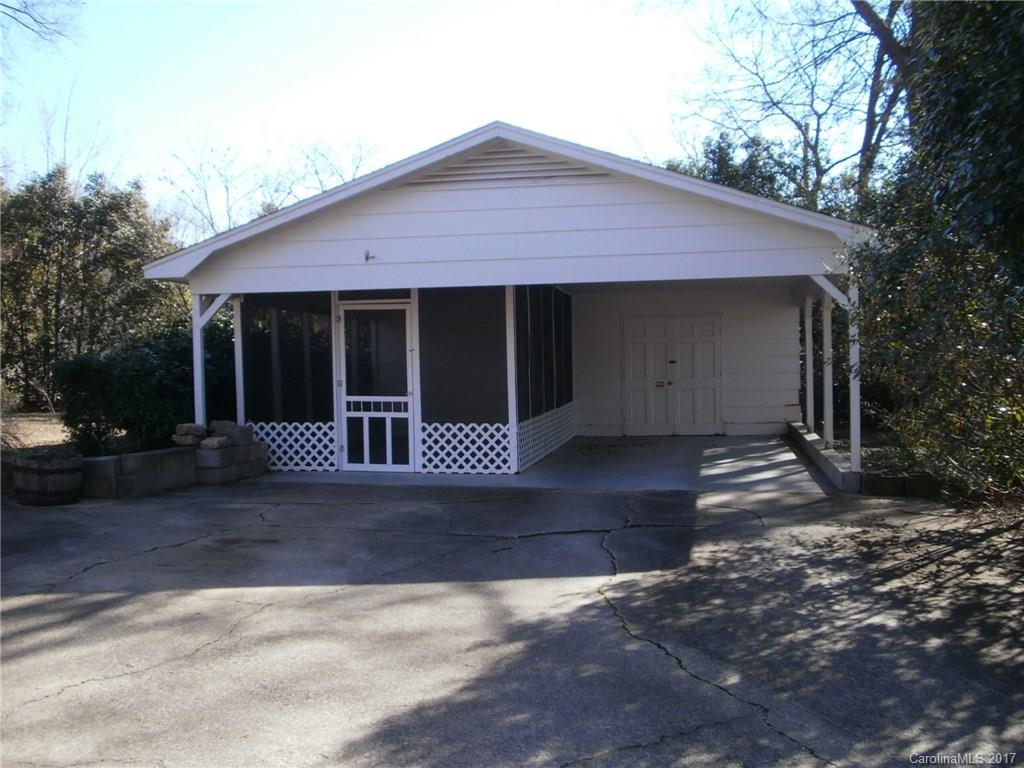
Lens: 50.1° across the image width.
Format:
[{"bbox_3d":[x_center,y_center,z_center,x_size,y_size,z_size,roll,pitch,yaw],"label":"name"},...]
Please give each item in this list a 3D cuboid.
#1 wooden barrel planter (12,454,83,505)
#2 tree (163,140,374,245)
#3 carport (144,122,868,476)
[{"bbox_3d":[-4.670,0.946,10.993,0.650,0.460,0.650,-1,2,11],"label":"wooden barrel planter"},{"bbox_3d":[-6.631,-2.990,30.068,5.800,7.370,5.500,-1,2,11],"label":"tree"},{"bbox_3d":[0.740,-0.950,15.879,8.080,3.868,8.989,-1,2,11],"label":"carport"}]

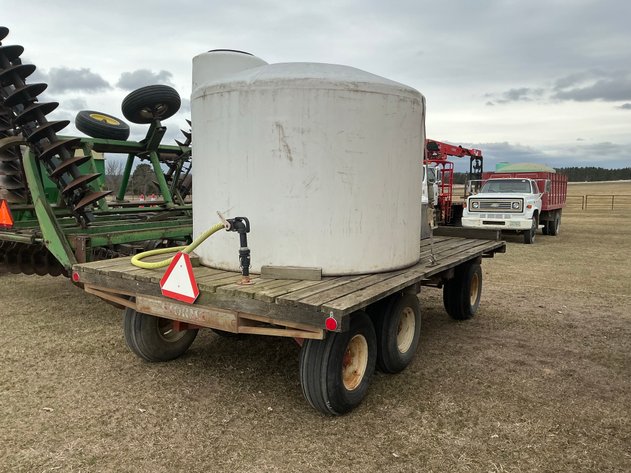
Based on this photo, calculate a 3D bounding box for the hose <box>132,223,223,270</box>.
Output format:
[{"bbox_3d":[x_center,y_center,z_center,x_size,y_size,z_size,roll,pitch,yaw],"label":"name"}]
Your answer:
[{"bbox_3d":[-1.124,0.045,4.680,1.360,0.460,0.660,5,8,33],"label":"hose"}]

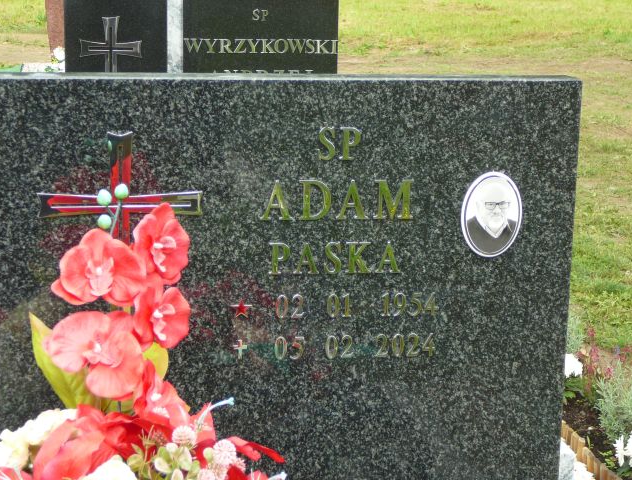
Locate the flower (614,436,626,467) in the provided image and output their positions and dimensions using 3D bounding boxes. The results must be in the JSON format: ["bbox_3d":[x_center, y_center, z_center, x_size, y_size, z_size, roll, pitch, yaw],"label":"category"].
[{"bbox_3d":[0.663,0.458,3.100,0.030,0.070,0.068,-3,13,-17],"label":"flower"}]

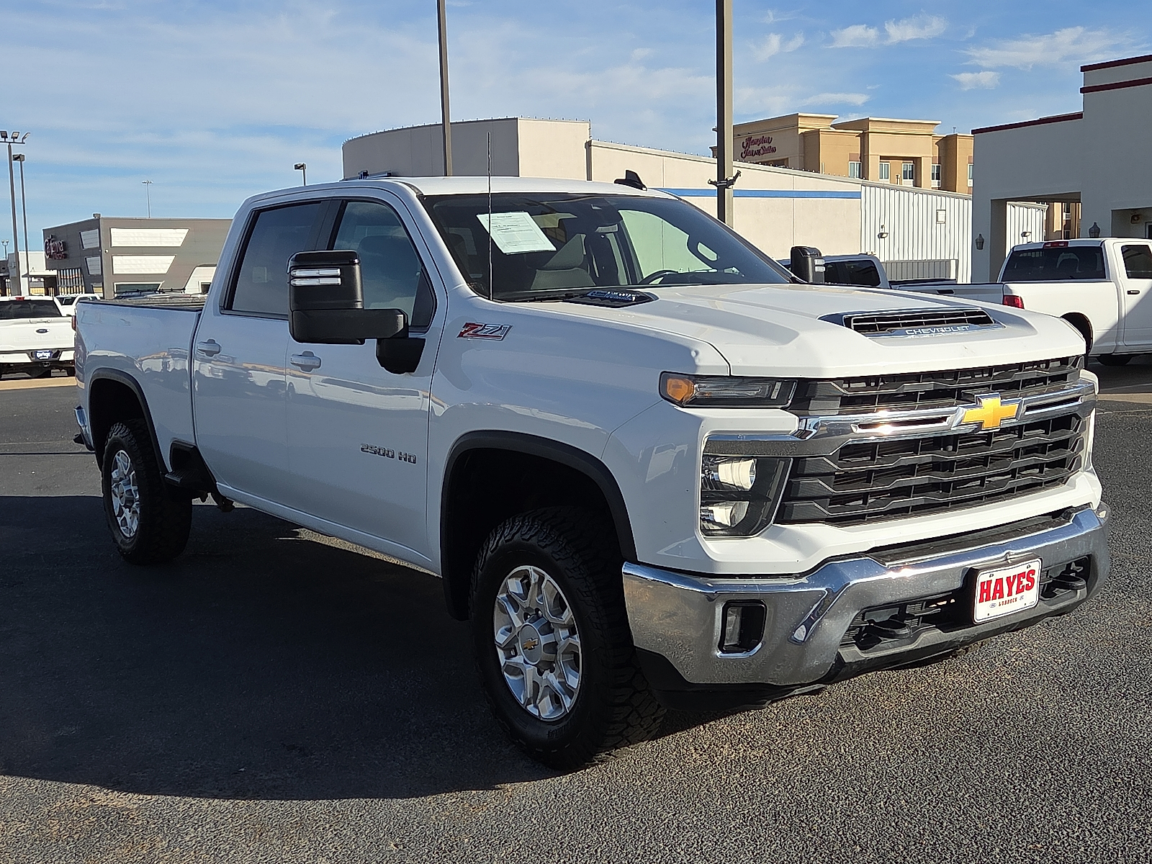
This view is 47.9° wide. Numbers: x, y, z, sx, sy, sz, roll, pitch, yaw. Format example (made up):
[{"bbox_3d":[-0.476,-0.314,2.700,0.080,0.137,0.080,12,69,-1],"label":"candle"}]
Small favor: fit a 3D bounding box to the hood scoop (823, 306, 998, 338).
[{"bbox_3d":[1.052,-0.333,3.926,0.750,0.085,0.170,-6,8,-36],"label":"hood scoop"}]

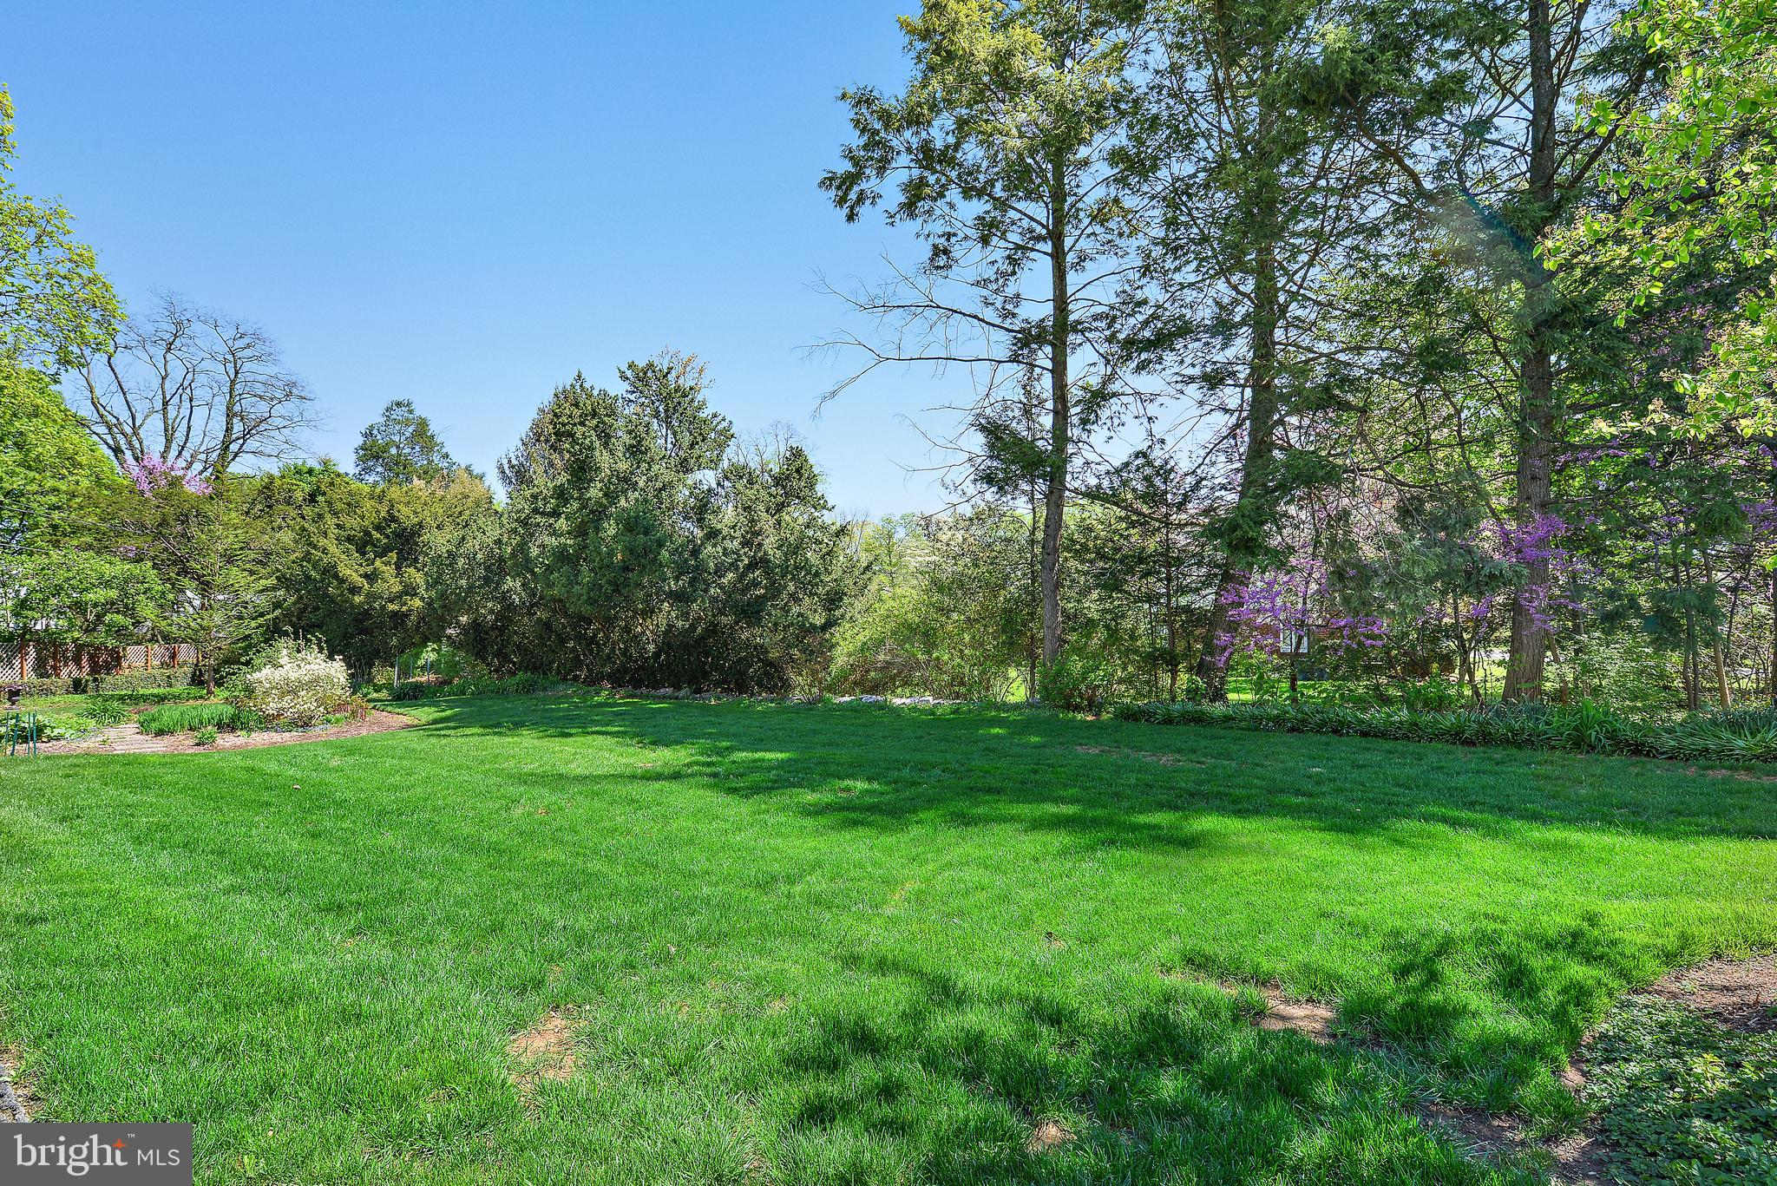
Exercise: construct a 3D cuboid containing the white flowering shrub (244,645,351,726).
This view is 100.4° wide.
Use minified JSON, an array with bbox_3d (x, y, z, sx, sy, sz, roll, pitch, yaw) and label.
[{"bbox_3d":[-10.690,1.680,13.400,1.600,1.420,1.500,2,-3,-39],"label":"white flowering shrub"}]

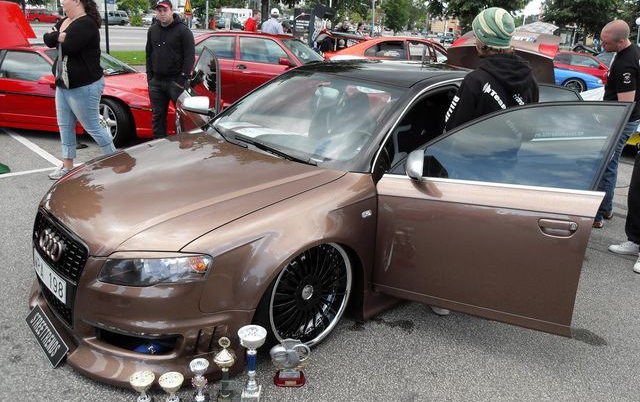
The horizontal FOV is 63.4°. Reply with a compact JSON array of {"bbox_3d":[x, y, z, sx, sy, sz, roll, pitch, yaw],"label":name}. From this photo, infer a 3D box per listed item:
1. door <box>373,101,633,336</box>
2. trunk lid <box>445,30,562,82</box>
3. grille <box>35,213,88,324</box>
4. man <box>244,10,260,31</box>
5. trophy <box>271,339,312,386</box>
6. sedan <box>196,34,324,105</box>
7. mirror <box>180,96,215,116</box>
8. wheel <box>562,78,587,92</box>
[{"bbox_3d":[0.812,0.057,2.569,1.100,1.150,0.280,9,20,19],"label":"door"},{"bbox_3d":[1.706,-1.265,4.849,0.450,0.600,1.080,-15,25,-40],"label":"trunk lid"},{"bbox_3d":[-1.268,0.326,2.508,0.640,0.440,0.120,20,16,40],"label":"grille"},{"bbox_3d":[-1.458,-3.134,11.082,0.400,1.780,0.500,5,19,4],"label":"man"},{"bbox_3d":[-0.135,0.732,2.379,0.178,0.224,0.095,1,19,-3],"label":"trophy"},{"bbox_3d":[-1.186,-2.423,9.640,4.450,1.400,1.710,8,19,12],"label":"sedan"},{"bbox_3d":[-0.948,-0.750,4.007,0.220,0.145,0.120,-5,20,-22],"label":"mirror"},{"bbox_3d":[6.170,-2.677,12.600,0.620,0.620,0.220,10,20,18],"label":"wheel"}]

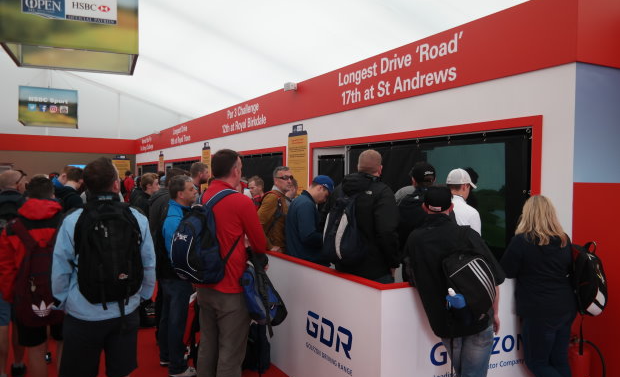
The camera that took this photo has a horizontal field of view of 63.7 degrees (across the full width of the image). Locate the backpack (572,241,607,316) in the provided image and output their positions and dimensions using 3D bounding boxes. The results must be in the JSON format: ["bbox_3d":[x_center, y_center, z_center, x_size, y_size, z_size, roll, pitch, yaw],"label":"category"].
[{"bbox_3d":[1.885,0.609,3.380,0.290,0.500,0.190,-1,2,-33],"label":"backpack"}]

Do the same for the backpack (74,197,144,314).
[{"bbox_3d":[-1.029,0.332,2.550,0.340,0.540,0.230,0,1,-19],"label":"backpack"}]

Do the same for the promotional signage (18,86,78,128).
[{"bbox_3d":[-7.463,-2.265,14.315,1.420,0.958,1.530,-1,2,-27],"label":"promotional signage"}]

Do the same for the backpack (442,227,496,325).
[{"bbox_3d":[0.948,0.514,2.950,0.280,0.460,0.180,-17,-15,-20],"label":"backpack"}]

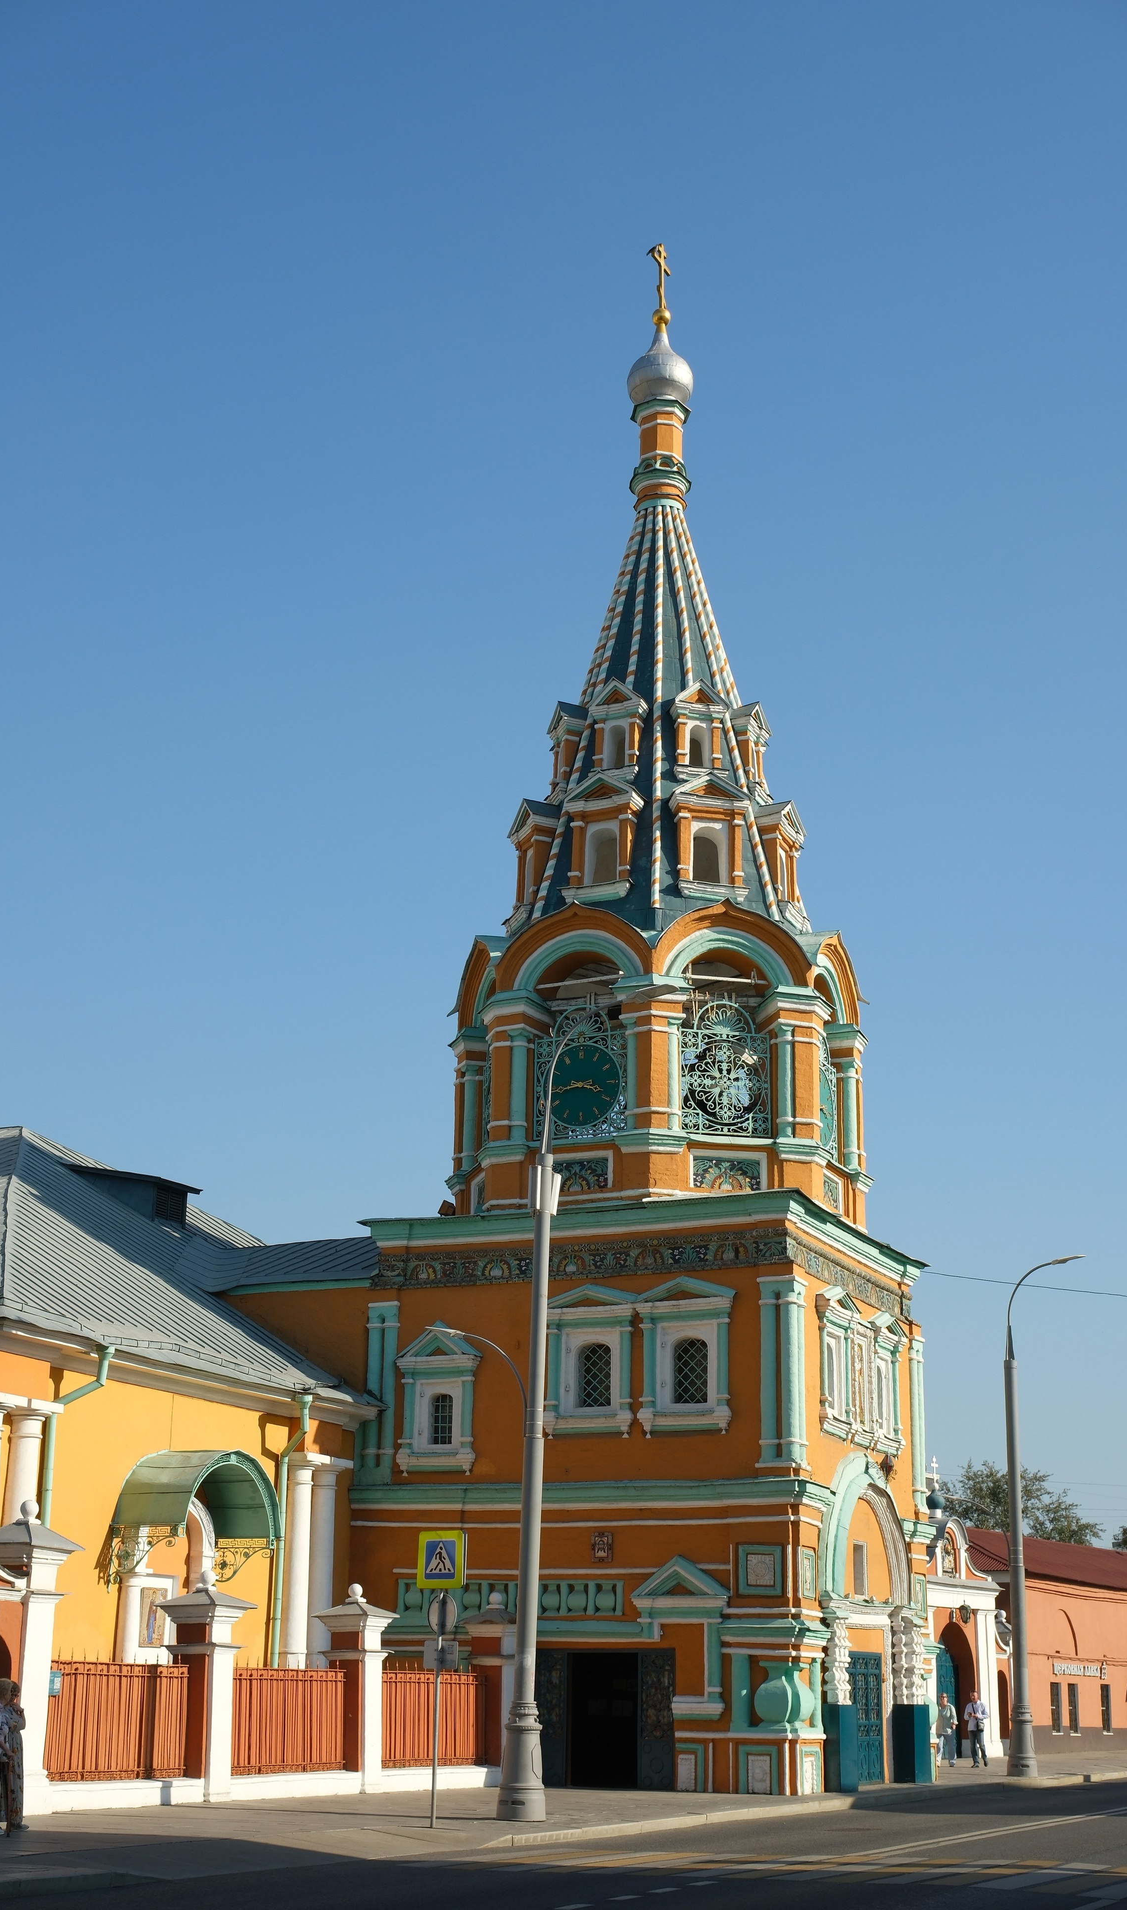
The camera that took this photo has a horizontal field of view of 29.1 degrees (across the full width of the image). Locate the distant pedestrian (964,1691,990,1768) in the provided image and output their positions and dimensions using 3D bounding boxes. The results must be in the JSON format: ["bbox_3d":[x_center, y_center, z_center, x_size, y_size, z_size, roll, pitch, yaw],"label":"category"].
[{"bbox_3d":[9.932,18.680,52.481,0.520,1.730,0.360,-5,-20,17],"label":"distant pedestrian"}]

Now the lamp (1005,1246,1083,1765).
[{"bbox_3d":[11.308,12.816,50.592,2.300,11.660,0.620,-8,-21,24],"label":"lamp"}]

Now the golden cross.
[{"bbox_3d":[2.355,-16.422,53.196,0.280,2.280,1.150,-8,-21,24],"label":"golden cross"}]

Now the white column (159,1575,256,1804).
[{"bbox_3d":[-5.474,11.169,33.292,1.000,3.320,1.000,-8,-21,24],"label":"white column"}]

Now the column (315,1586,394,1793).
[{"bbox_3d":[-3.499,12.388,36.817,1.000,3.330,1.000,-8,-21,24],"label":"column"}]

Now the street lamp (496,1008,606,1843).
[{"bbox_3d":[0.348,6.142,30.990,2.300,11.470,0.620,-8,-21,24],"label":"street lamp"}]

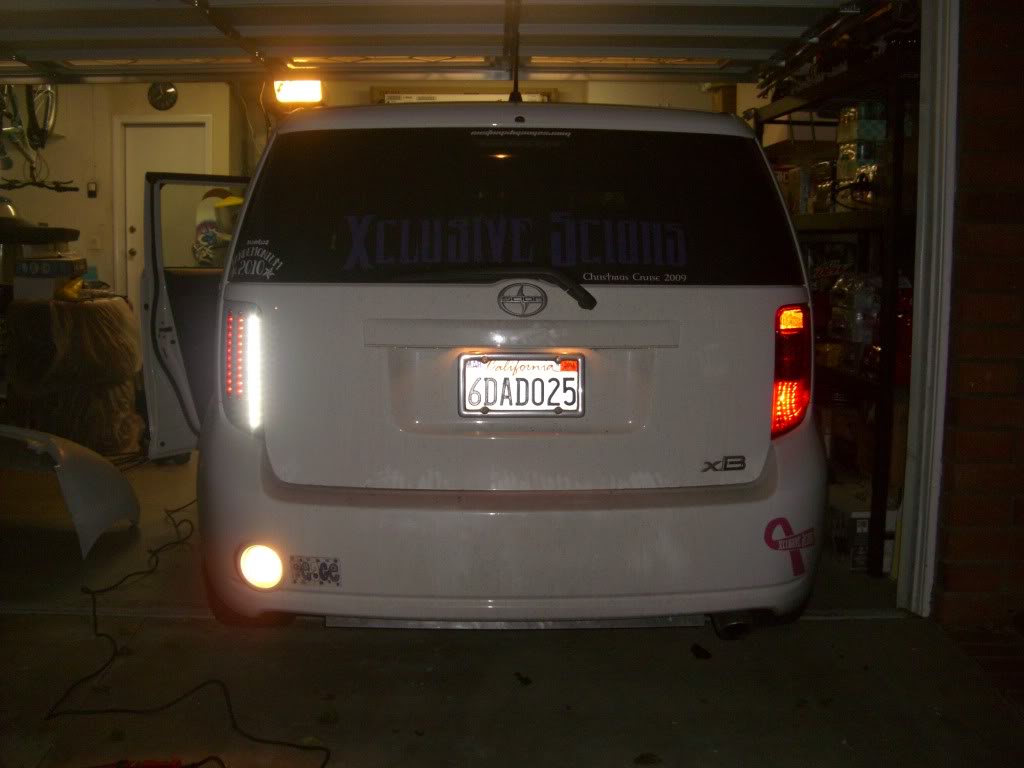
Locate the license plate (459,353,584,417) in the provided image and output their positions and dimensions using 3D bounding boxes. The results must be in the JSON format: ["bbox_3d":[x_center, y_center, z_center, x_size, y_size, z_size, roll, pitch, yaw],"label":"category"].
[{"bbox_3d":[0.024,0.003,2.750,0.310,0.158,0.015,0,7,-4],"label":"license plate"}]

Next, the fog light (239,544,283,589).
[{"bbox_3d":[-0.604,0.438,2.700,0.105,0.107,0.050,2,7,13],"label":"fog light"}]

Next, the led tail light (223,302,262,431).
[{"bbox_3d":[-0.671,-0.041,2.800,0.100,0.330,0.090,1,7,4],"label":"led tail light"}]

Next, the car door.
[{"bbox_3d":[-1.145,-0.330,5.030,0.180,1.180,1.120,5,8,32],"label":"car door"}]

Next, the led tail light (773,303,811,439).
[{"bbox_3d":[0.710,-0.034,2.850,0.100,0.335,0.090,-1,7,-12],"label":"led tail light"}]

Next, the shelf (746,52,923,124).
[{"bbox_3d":[1.612,-1.253,4.832,0.600,0.110,2.000,1,7,1],"label":"shelf"}]

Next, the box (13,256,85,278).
[{"bbox_3d":[-2.545,-0.637,6.200,0.330,0.100,0.210,2,7,8],"label":"box"}]

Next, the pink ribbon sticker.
[{"bbox_3d":[0.688,0.401,2.780,0.155,0.155,0.030,-5,9,-37],"label":"pink ribbon sticker"}]

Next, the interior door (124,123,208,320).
[{"bbox_3d":[-2.991,-1.240,9.824,0.745,2.030,0.045,1,7,1],"label":"interior door"}]

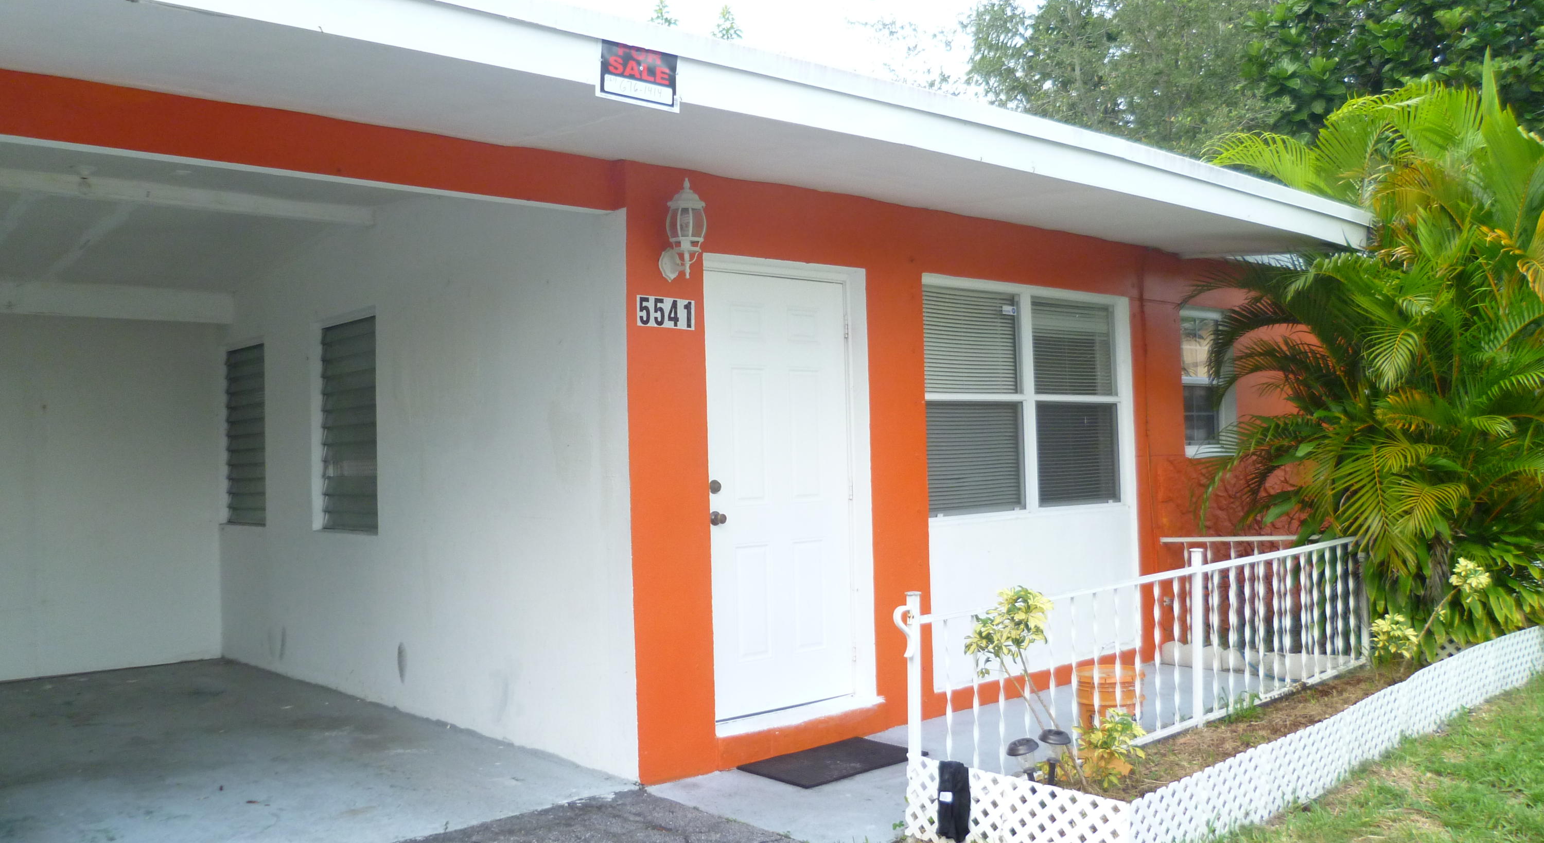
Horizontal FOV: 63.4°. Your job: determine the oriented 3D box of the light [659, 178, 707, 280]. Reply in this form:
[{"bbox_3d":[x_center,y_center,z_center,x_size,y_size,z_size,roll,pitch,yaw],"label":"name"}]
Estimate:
[{"bbox_3d":[-0.376,-0.799,5.223,0.170,0.420,0.235,0,-2,-42],"label":"light"}]

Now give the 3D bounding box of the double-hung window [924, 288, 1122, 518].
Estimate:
[{"bbox_3d":[1.457,-0.118,7.065,1.880,1.260,0.100,0,-2,-42],"label":"double-hung window"}]

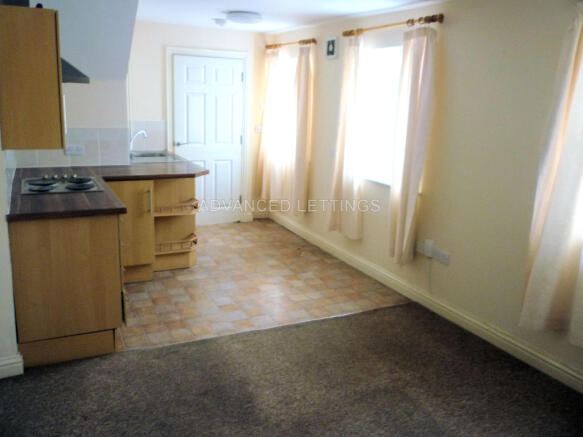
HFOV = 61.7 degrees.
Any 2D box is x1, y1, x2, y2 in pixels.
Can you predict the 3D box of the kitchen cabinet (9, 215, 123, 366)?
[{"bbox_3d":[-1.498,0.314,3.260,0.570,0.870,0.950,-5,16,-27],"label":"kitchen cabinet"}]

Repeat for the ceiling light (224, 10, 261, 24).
[{"bbox_3d":[-0.430,-1.813,4.430,0.335,0.078,0.335,2,14,-1],"label":"ceiling light"}]

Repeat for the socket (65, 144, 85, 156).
[{"bbox_3d":[-1.853,-0.578,4.193,0.146,0.086,0.015,-5,16,-27],"label":"socket"}]

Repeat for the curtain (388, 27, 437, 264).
[{"bbox_3d":[0.916,-0.532,3.760,0.110,1.790,0.340,-5,16,-27],"label":"curtain"}]

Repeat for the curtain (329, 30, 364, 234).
[{"bbox_3d":[0.574,-0.717,4.531,0.120,1.840,0.460,-4,15,-27],"label":"curtain"}]

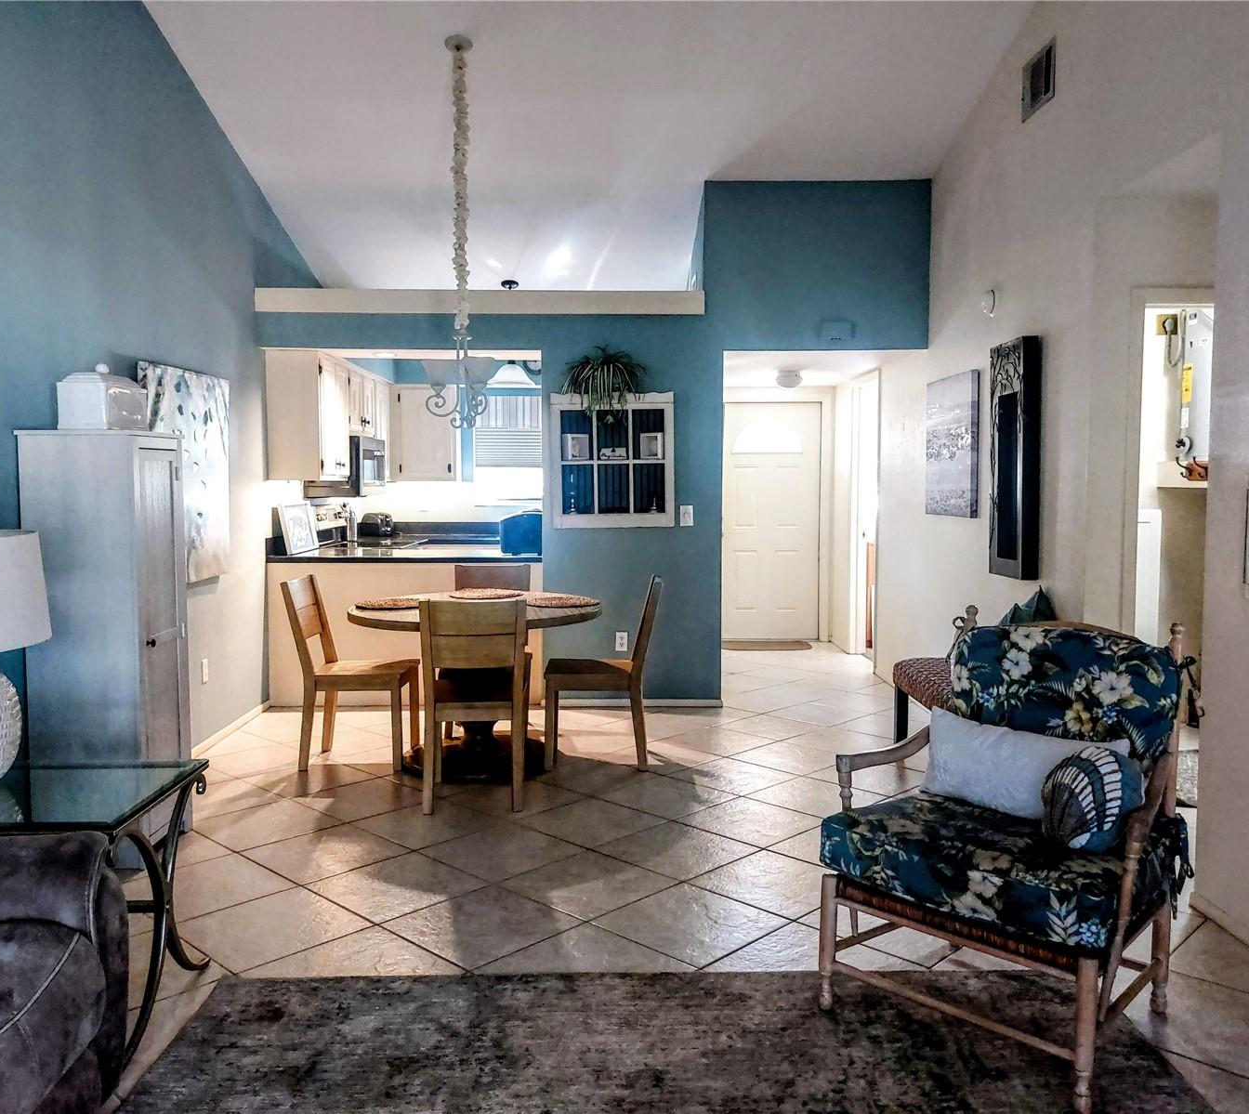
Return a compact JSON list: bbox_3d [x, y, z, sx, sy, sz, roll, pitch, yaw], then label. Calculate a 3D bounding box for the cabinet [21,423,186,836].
[{"bbox_3d":[-1.874,0.322,3.771,0.410,1.530,0.430,0,4,-1],"label":"cabinet"}]

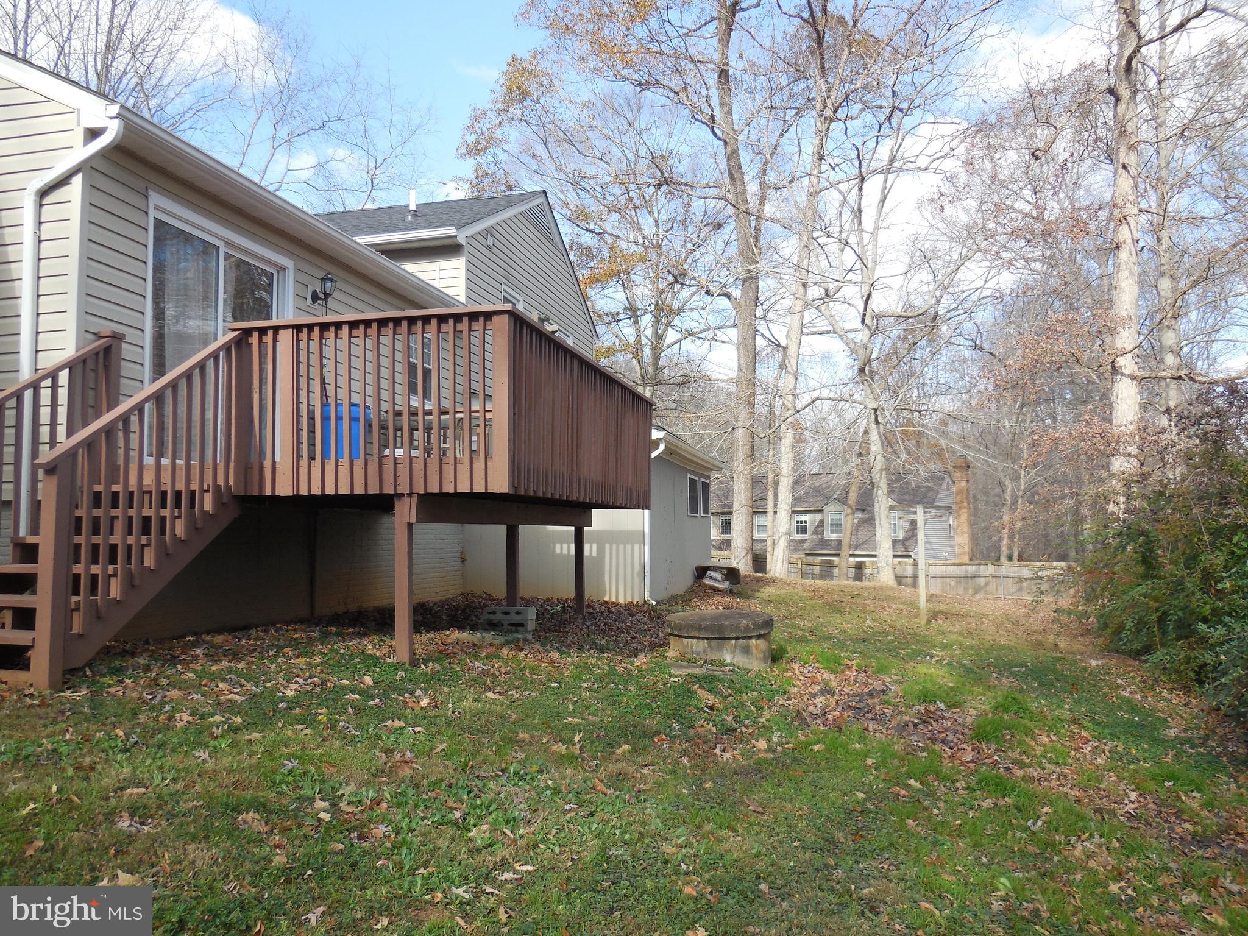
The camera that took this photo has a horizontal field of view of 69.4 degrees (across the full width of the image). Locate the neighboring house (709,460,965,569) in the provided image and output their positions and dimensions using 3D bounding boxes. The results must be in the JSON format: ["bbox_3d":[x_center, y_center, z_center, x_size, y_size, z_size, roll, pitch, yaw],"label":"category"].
[{"bbox_3d":[12.480,3.408,54.553,14.400,7.600,10.000,-3,-5,34],"label":"neighboring house"}]

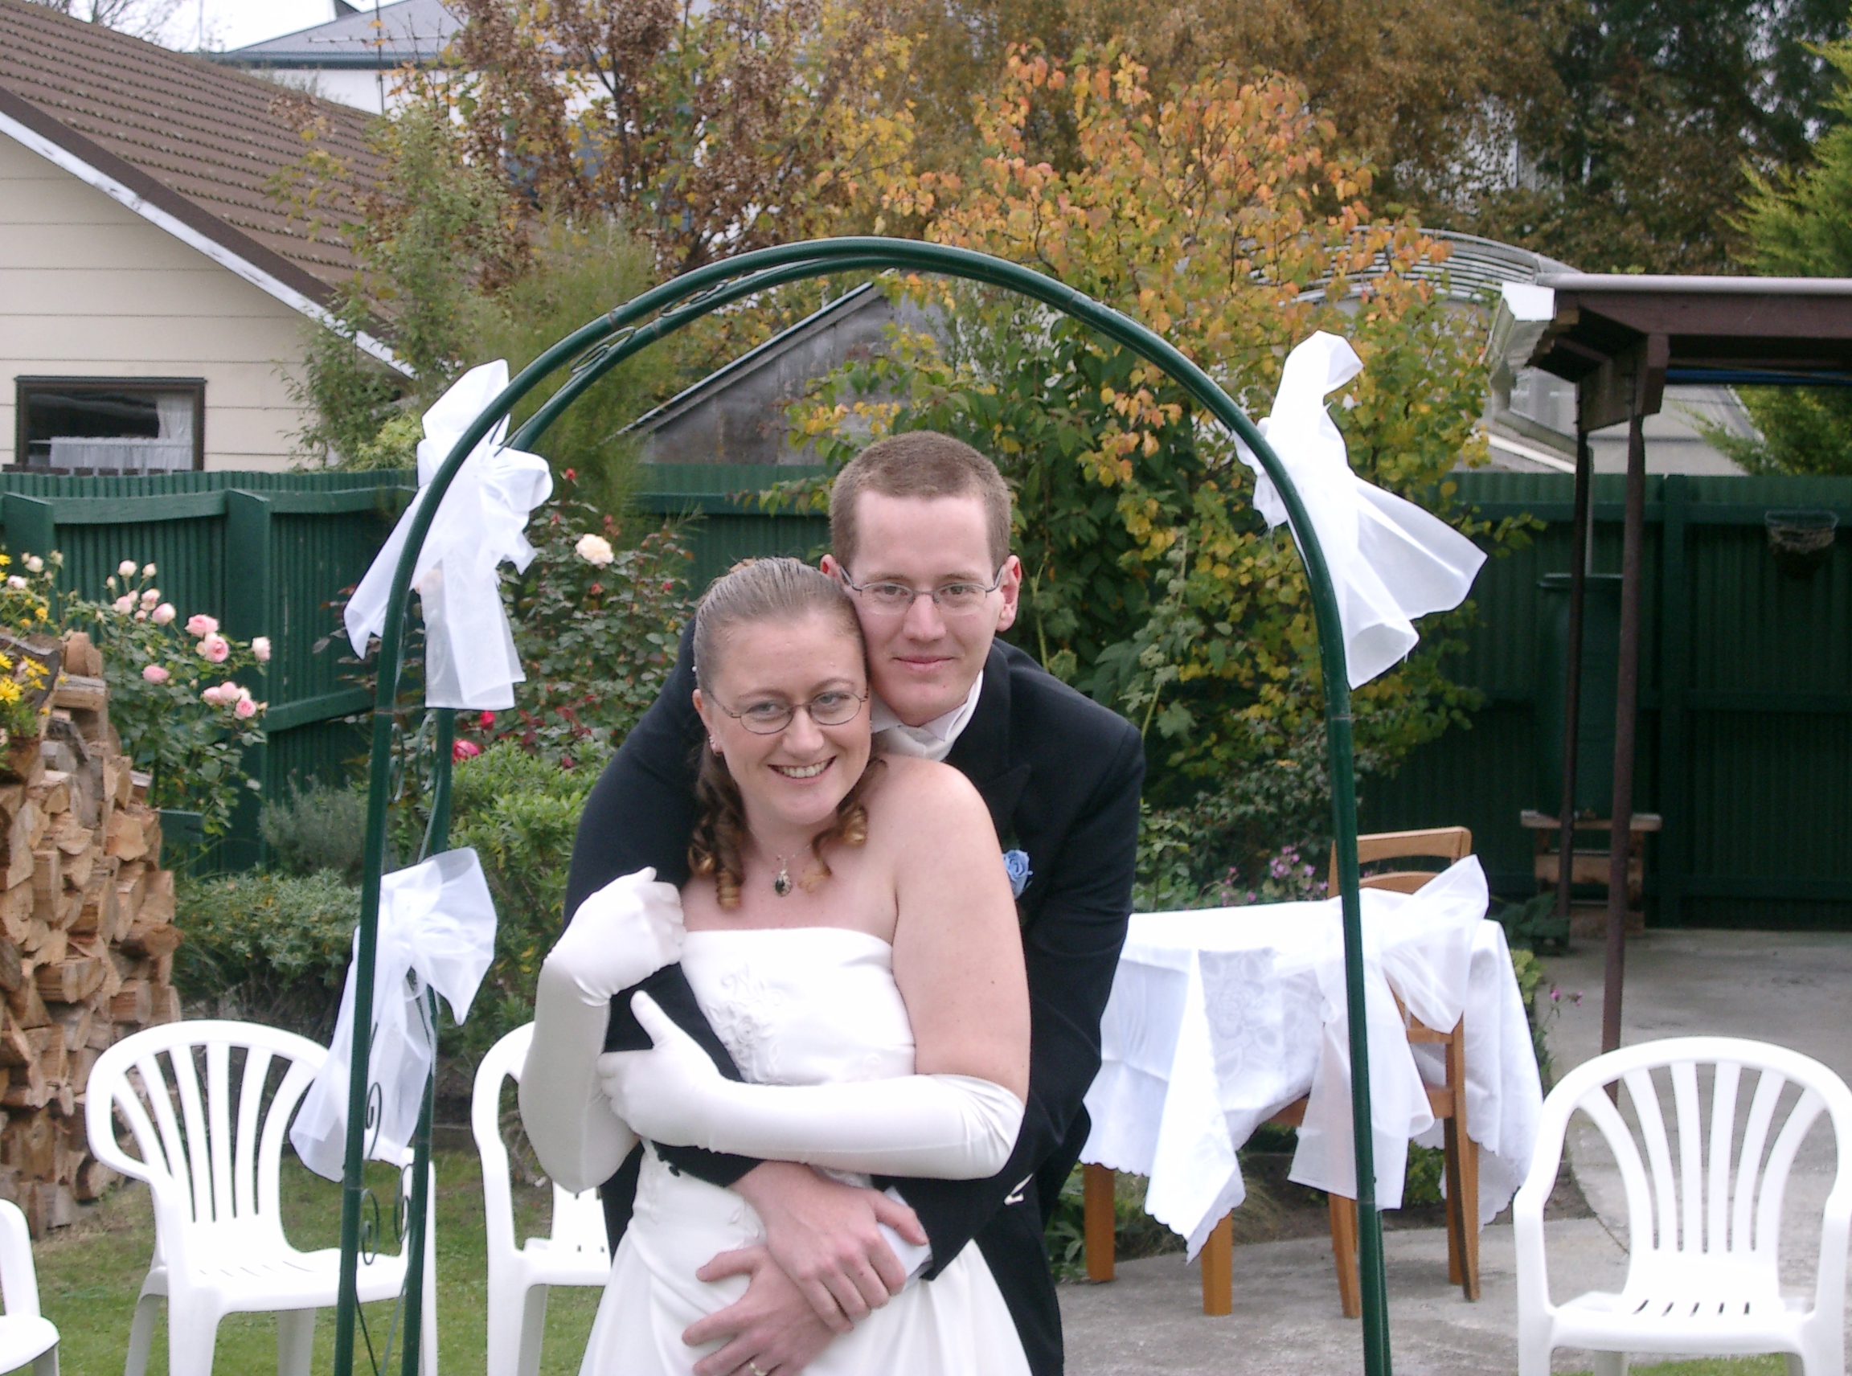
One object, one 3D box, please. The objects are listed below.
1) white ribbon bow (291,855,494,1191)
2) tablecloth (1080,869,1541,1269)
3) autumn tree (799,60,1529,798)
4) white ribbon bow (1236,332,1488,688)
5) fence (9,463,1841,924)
[{"bbox_3d":[-0.570,0.350,4.970,0.225,0.360,0.220,0,2,-6],"label":"white ribbon bow"},{"bbox_3d":[0.735,0.800,9.631,0.900,0.610,0.800,-1,2,-34],"label":"tablecloth"},{"bbox_3d":[0.730,-0.471,15.293,2.350,3.040,2.200,0,2,0],"label":"autumn tree"},{"bbox_3d":[0.469,-0.191,4.970,0.260,0.375,0.220,0,2,-6],"label":"white ribbon bow"},{"bbox_3d":[0.450,0.103,16.712,7.000,1.800,4.600,0,2,0],"label":"fence"}]

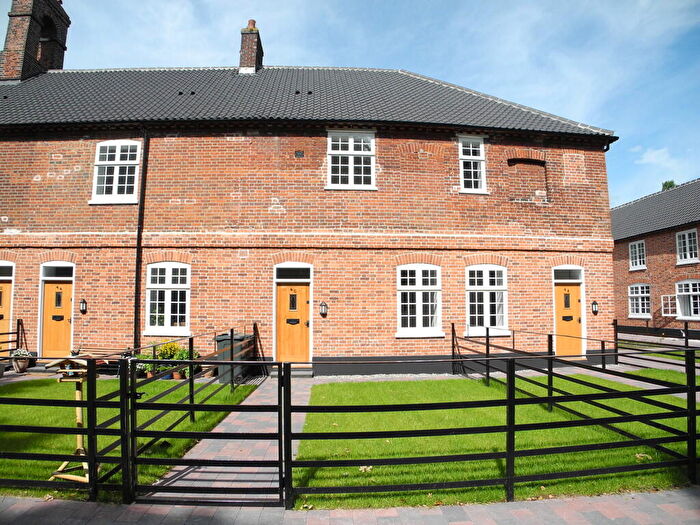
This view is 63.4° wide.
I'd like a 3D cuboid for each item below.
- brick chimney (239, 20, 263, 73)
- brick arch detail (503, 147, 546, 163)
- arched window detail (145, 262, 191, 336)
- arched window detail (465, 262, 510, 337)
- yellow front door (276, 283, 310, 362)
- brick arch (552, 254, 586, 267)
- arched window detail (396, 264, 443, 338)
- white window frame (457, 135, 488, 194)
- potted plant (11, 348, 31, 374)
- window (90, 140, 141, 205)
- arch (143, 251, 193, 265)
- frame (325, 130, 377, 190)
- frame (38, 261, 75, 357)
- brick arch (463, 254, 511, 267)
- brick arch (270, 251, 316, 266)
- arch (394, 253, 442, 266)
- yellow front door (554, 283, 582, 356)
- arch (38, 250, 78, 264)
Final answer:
[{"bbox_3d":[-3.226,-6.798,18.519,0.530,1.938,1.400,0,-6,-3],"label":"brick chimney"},{"bbox_3d":[4.381,-2.667,14.114,1.076,0.356,0.110,0,-5,-3],"label":"brick arch detail"},{"bbox_3d":[-4.314,0.876,13.402,1.163,1.778,0.150,0,-6,-3],"label":"arched window detail"},{"bbox_3d":[3.351,0.938,13.799,1.169,1.780,0.150,0,-6,-3],"label":"arched window detail"},{"bbox_3d":[-1.340,1.437,13.391,0.780,1.950,0.070,0,-5,-3],"label":"yellow front door"},{"bbox_3d":[5.403,-0.029,14.017,0.900,0.281,0.110,0,-5,-3],"label":"brick arch"},{"bbox_3d":[1.676,0.919,13.527,1.144,1.771,0.130,0,-5,-3],"label":"arched window detail"},{"bbox_3d":[3.046,-2.409,13.918,0.776,1.484,0.120,0,-5,-3],"label":"white window frame"},{"bbox_3d":[-7.495,2.251,12.909,0.430,0.553,0.430,0,-5,-3],"label":"potted plant"},{"bbox_3d":[-5.628,-2.166,13.573,1.218,1.584,0.130,0,-5,-3],"label":"window"},{"bbox_3d":[-4.321,-0.101,13.498,1.147,0.329,0.130,0,-6,-3],"label":"arch"},{"bbox_3d":[0.037,-2.515,13.964,1.308,1.555,0.160,0,-6,-3],"label":"frame"},{"bbox_3d":[-6.865,1.134,13.243,0.934,2.415,0.160,0,-6,-3],"label":"frame"},{"bbox_3d":[3.343,-0.031,13.894,1.165,0.313,0.130,0,-6,-3],"label":"brick arch"},{"bbox_3d":[-1.362,-0.097,13.653,1.031,0.315,0.130,0,-6,-3],"label":"brick arch"},{"bbox_3d":[1.677,-0.061,13.809,1.166,0.318,0.130,0,-6,-3],"label":"arch"},{"bbox_3d":[5.389,1.416,13.938,0.740,1.900,0.070,0,-5,-3],"label":"yellow front door"},{"bbox_3d":[-6.932,-0.119,13.487,0.920,0.311,0.110,0,-5,-3],"label":"arch"}]

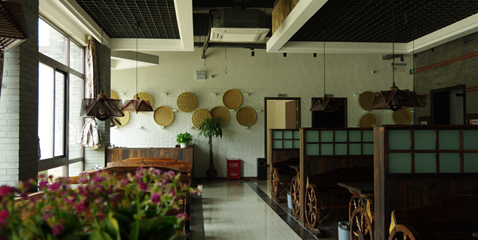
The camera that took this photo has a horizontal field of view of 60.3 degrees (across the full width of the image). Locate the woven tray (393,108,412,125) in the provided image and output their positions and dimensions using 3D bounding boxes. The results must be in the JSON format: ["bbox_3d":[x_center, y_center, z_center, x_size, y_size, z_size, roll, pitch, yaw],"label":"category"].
[{"bbox_3d":[4.640,-0.085,11.638,0.550,0.550,0.060,0,-1,-6],"label":"woven tray"}]

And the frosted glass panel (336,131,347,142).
[{"bbox_3d":[1.495,0.242,5.969,0.178,0.171,0.015,0,-1,-6],"label":"frosted glass panel"}]

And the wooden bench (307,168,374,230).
[{"bbox_3d":[1.841,1.073,5.601,1.765,0.789,0.580,0,-1,-6],"label":"wooden bench"}]

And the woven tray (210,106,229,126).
[{"bbox_3d":[-0.517,-0.092,11.130,0.542,0.542,0.060,0,-2,-6],"label":"woven tray"}]

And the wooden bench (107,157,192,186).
[{"bbox_3d":[-1.636,1.103,7.473,1.599,0.804,0.600,0,-2,-6],"label":"wooden bench"}]

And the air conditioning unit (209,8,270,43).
[{"bbox_3d":[-0.003,-1.590,6.963,0.940,0.330,0.940,0,-1,-6],"label":"air conditioning unit"}]

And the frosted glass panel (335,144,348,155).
[{"bbox_3d":[1.494,0.433,5.964,0.178,0.167,0.015,0,-1,-6],"label":"frosted glass panel"}]

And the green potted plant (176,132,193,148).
[{"bbox_3d":[-1.323,0.500,10.077,0.377,0.382,0.368,0,-2,-6],"label":"green potted plant"}]

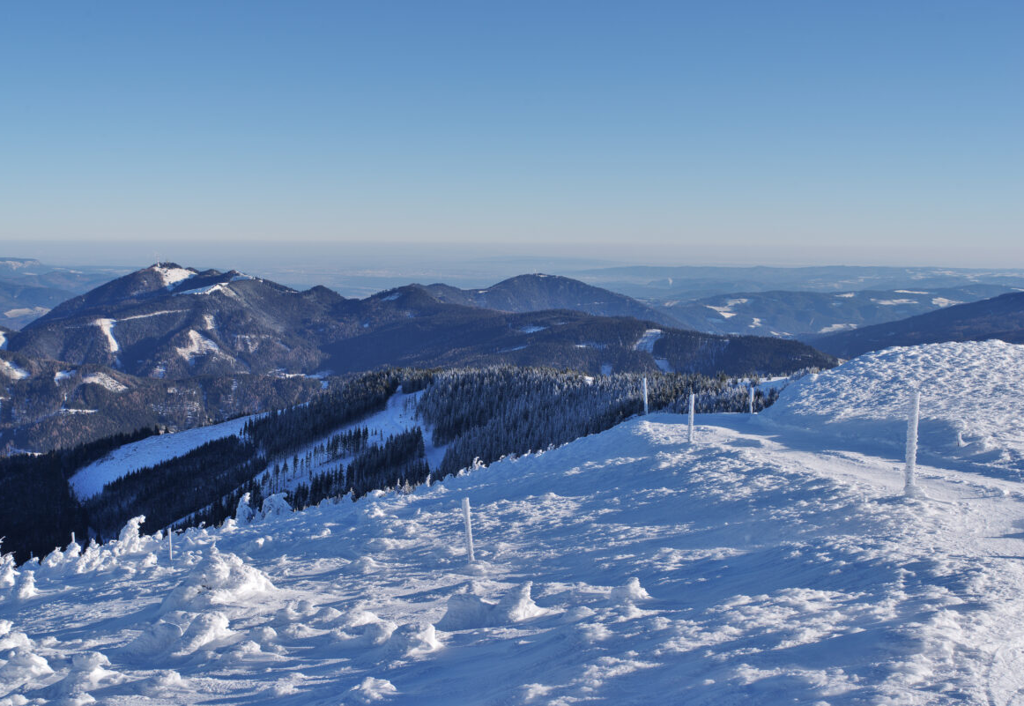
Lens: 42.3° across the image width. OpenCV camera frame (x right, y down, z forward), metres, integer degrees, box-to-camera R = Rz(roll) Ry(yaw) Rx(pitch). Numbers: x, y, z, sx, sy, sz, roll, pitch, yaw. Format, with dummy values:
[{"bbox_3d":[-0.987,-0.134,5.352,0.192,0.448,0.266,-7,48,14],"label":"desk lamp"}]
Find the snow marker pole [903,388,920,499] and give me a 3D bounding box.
[{"bbox_3d":[7.301,1.634,24.105,0.193,1.920,0.193,3,6,17],"label":"snow marker pole"}]

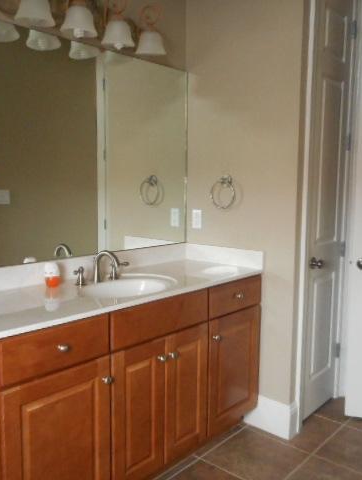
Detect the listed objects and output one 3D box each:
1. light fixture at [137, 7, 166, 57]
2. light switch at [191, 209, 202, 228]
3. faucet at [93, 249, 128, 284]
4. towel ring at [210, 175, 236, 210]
[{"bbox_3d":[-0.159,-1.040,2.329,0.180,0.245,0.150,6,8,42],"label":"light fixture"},{"bbox_3d":[0.104,-0.125,2.791,0.070,0.113,0.014,6,8,42],"label":"light switch"},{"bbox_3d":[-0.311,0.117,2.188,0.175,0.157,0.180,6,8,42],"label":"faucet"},{"bbox_3d":[0.255,-0.266,2.596,0.163,0.192,0.074,6,8,42],"label":"towel ring"}]

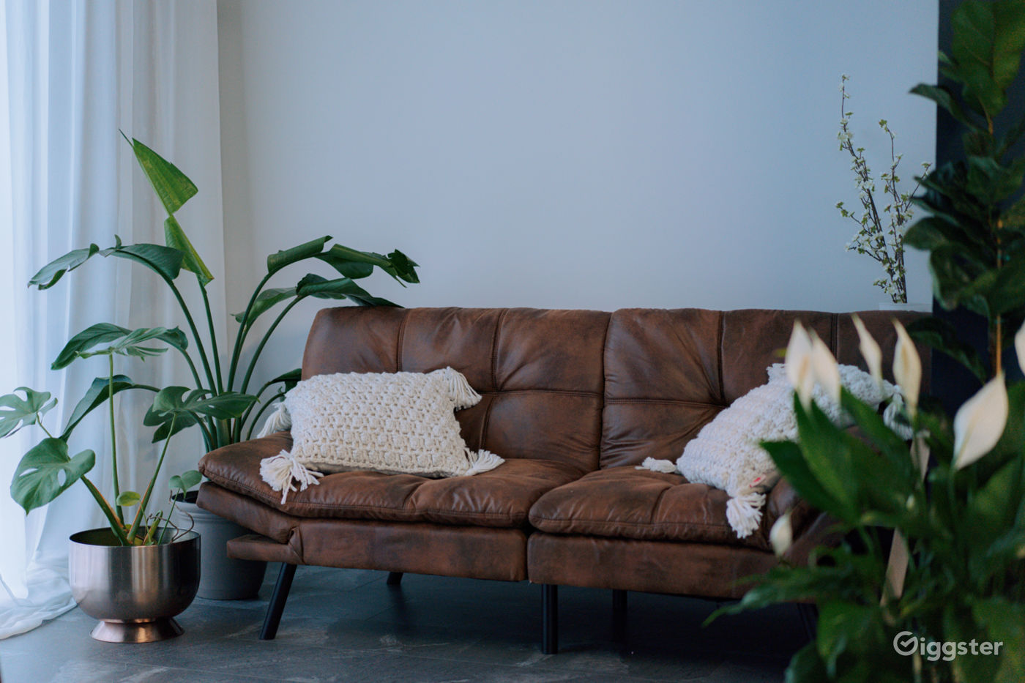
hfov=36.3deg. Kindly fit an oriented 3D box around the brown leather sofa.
[{"bbox_3d":[0.175,0.333,3.954,1.810,0.810,0.840,1,3,21],"label":"brown leather sofa"}]

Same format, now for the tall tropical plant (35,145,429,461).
[{"bbox_3d":[-0.765,-0.083,4.351,0.990,0.940,0.600,0,3,0],"label":"tall tropical plant"}]

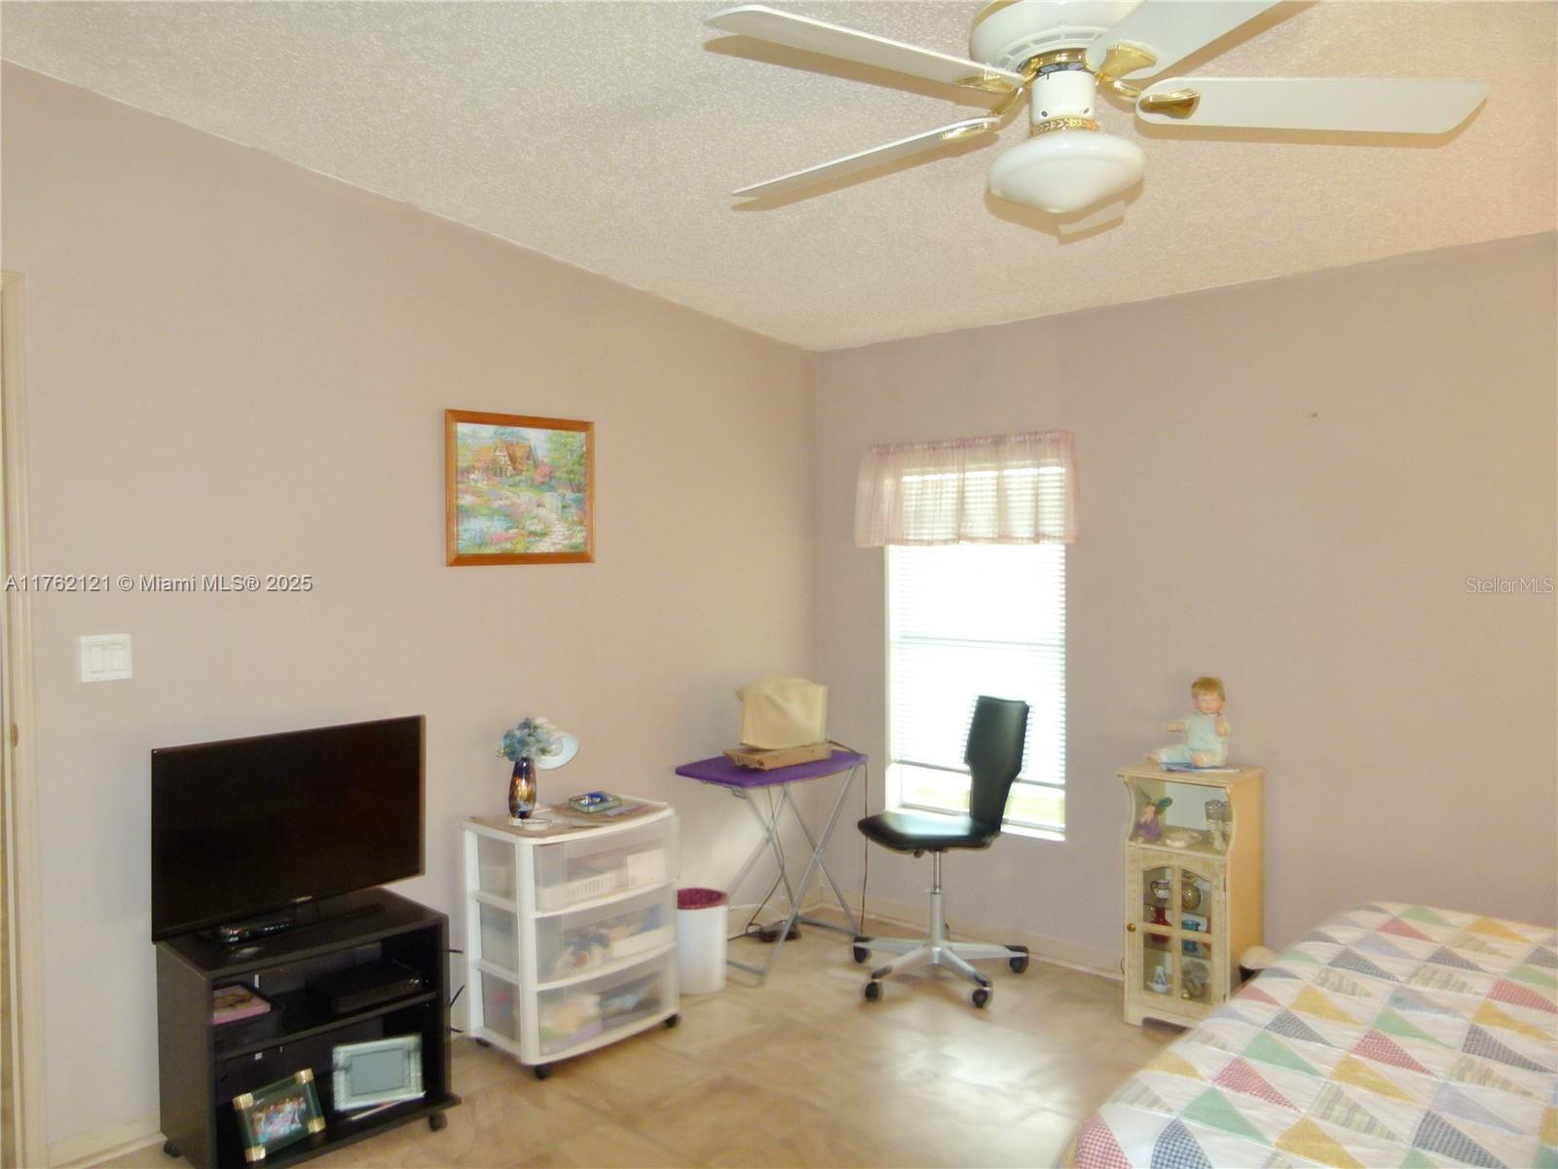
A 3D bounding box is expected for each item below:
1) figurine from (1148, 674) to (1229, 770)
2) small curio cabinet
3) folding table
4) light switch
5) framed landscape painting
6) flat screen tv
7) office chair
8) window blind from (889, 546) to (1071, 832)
[{"bbox_3d":[1.284,0.430,3.516,0.229,0.270,0.179,0,2,29],"label":"figurine"},{"bbox_3d":[1.304,0.977,3.535,0.340,0.805,0.333,1,2,40],"label":"small curio cabinet"},{"bbox_3d":[0.003,1.022,4.199,0.477,0.695,0.685,1,2,43],"label":"folding table"},{"bbox_3d":[-1.669,0.184,2.799,0.012,0.114,0.114,1,2,43],"label":"light switch"},{"bbox_3d":[-0.827,-0.308,3.685,0.028,0.486,0.573,1,2,43],"label":"framed landscape painting"},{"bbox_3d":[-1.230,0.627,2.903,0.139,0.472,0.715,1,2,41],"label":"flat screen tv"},{"bbox_3d":[0.561,0.882,3.924,0.626,0.983,0.596,-1,2,-18],"label":"office chair"},{"bbox_3d":[0.759,0.249,4.284,0.785,1.192,0.045,1,2,43],"label":"window blind"}]

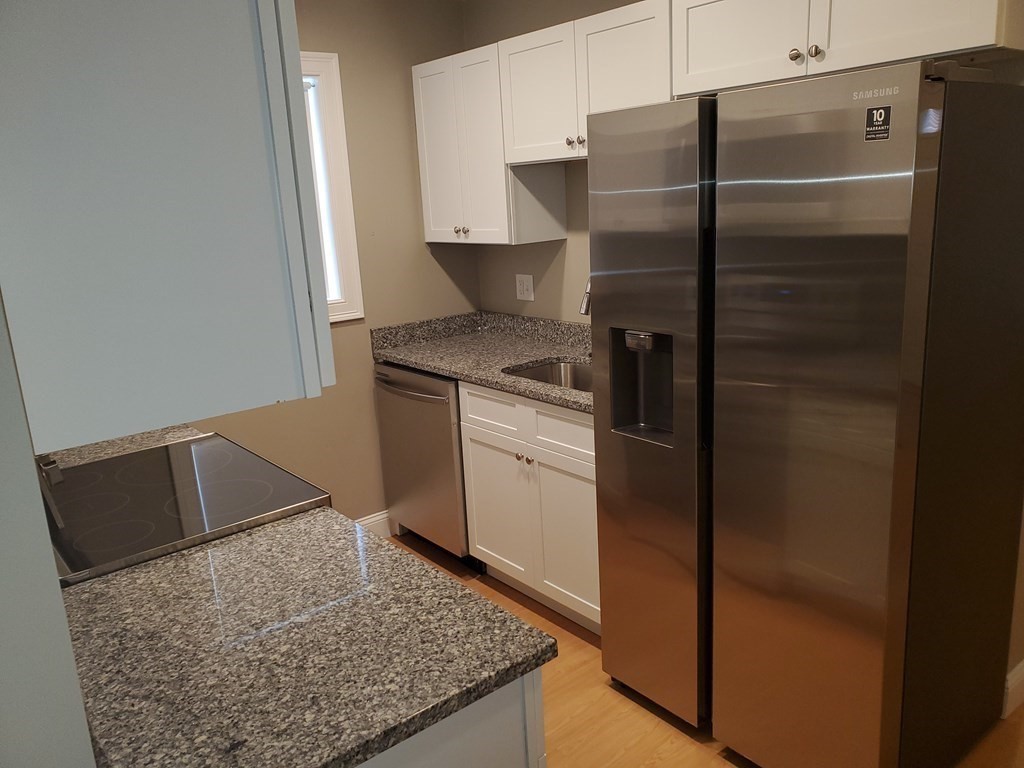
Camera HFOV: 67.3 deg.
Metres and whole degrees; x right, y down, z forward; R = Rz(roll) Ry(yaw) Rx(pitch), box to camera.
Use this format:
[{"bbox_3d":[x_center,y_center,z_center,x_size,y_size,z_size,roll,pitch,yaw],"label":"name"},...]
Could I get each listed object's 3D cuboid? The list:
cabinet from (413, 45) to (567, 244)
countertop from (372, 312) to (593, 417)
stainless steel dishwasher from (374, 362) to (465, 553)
[{"bbox_3d":[-0.109,-1.023,3.384,0.335,0.768,0.621,-14,18,-38],"label":"cabinet"},{"bbox_3d":[0.073,-0.134,3.187,0.644,0.134,1.465,-14,18,-38],"label":"countertop"},{"bbox_3d":[-0.200,0.288,3.579,0.640,0.819,0.602,-14,18,-38],"label":"stainless steel dishwasher"}]

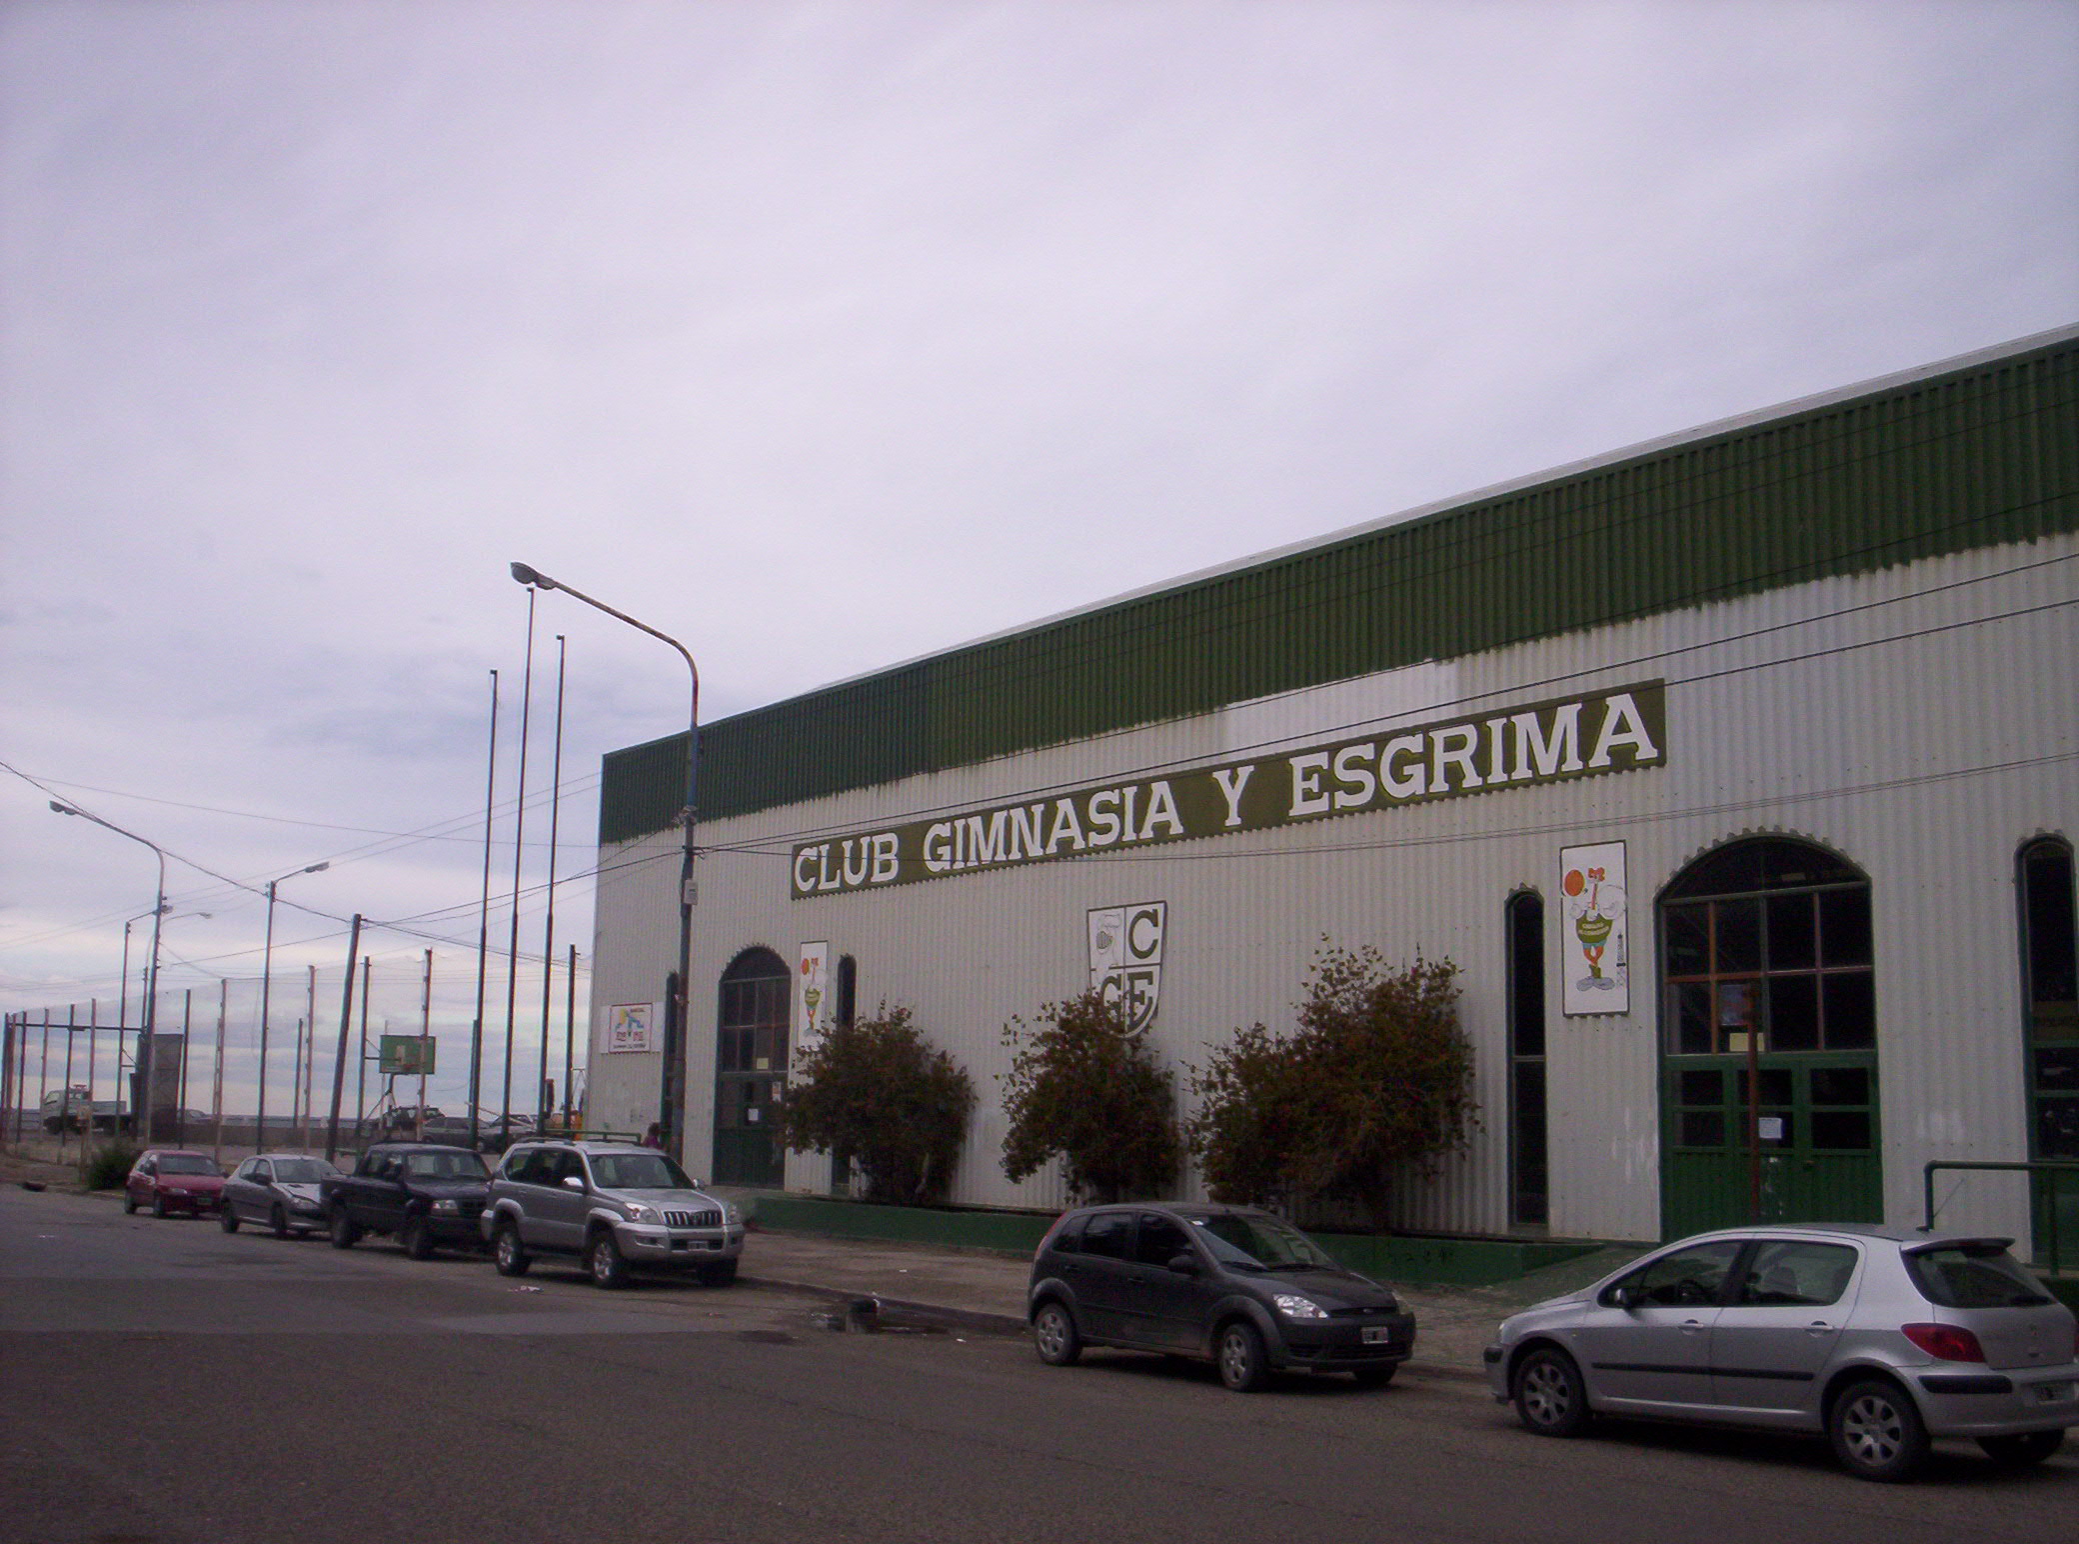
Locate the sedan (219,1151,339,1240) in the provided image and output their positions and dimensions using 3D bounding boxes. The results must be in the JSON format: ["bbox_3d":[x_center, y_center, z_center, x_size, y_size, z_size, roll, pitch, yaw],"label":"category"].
[{"bbox_3d":[-12.615,7.269,37.811,1.660,1.430,3.850,8,-12,-37],"label":"sedan"}]

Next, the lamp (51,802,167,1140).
[{"bbox_3d":[-23.211,5.552,54.601,3.000,9.680,0.340,8,-11,-36],"label":"lamp"}]

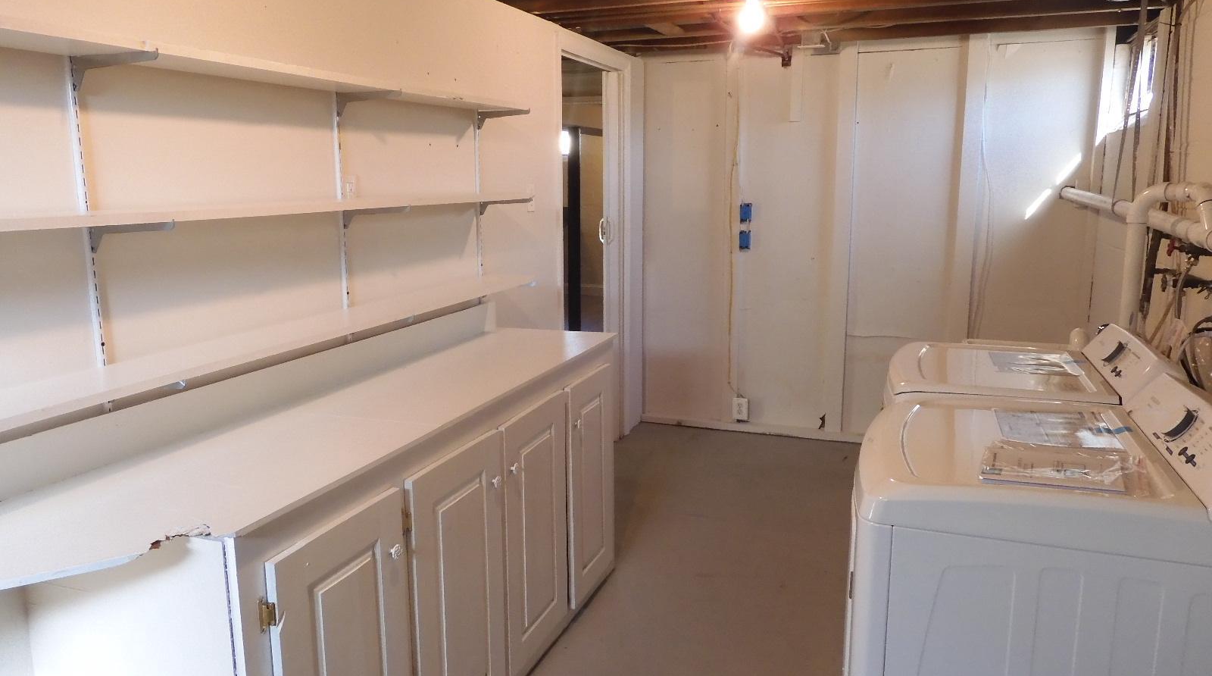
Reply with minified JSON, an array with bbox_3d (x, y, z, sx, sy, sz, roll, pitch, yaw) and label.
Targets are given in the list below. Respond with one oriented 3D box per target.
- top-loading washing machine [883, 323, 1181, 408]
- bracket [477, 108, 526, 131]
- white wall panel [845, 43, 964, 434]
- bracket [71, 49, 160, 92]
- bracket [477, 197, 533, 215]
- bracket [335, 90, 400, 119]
[{"bbox_3d":[1.187,0.493,2.553,0.690,1.033,0.700,3,11,20],"label":"top-loading washing machine"},{"bbox_3d":[-0.373,-0.805,3.088,0.220,0.070,0.015,3,11,20],"label":"bracket"},{"bbox_3d":[1.581,-0.483,4.540,0.514,2.116,0.030,3,11,20],"label":"white wall panel"},{"bbox_3d":[-0.924,-0.504,1.586,0.222,0.070,0.015,3,11,20],"label":"bracket"},{"bbox_3d":[-0.372,-0.491,3.140,0.220,0.070,0.015,3,11,20],"label":"bracket"},{"bbox_3d":[-0.652,-0.652,2.331,0.220,0.070,0.015,3,11,20],"label":"bracket"}]

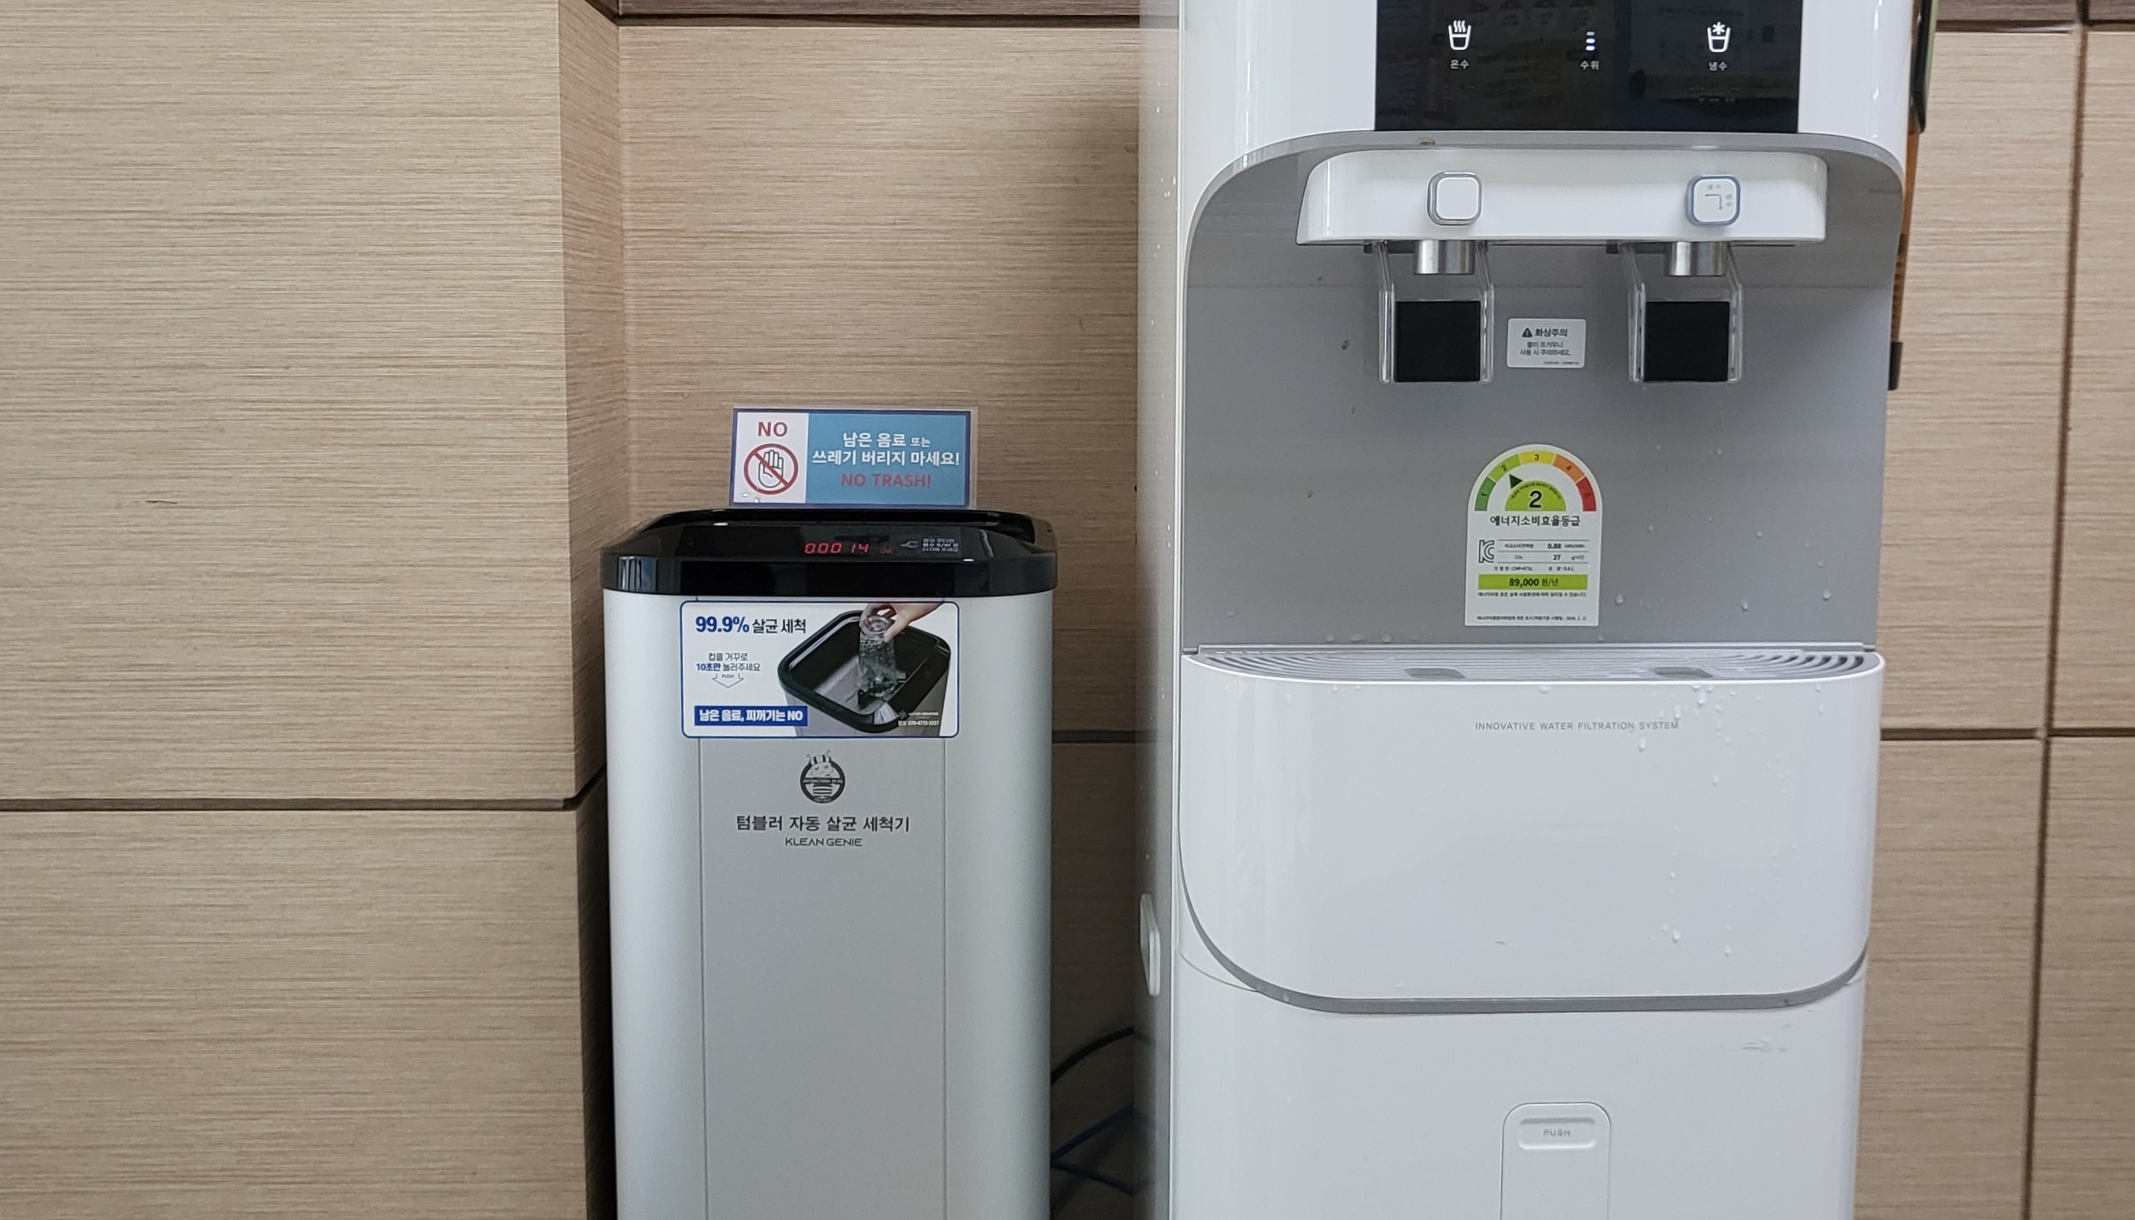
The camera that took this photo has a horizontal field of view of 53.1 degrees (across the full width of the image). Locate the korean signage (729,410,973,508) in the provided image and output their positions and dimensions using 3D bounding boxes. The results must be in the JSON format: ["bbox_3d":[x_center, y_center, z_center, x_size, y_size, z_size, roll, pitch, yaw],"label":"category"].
[{"bbox_3d":[-0.152,-0.107,1.520,0.174,0.071,0.004,0,6,-1],"label":"korean signage"}]

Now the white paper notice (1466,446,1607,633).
[{"bbox_3d":[0.249,-0.039,1.138,0.072,0.098,0.004,0,6,-1],"label":"white paper notice"}]

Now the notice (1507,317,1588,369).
[{"bbox_3d":[0.253,-0.140,1.127,0.042,0.026,0.004,0,6,-1],"label":"notice"}]

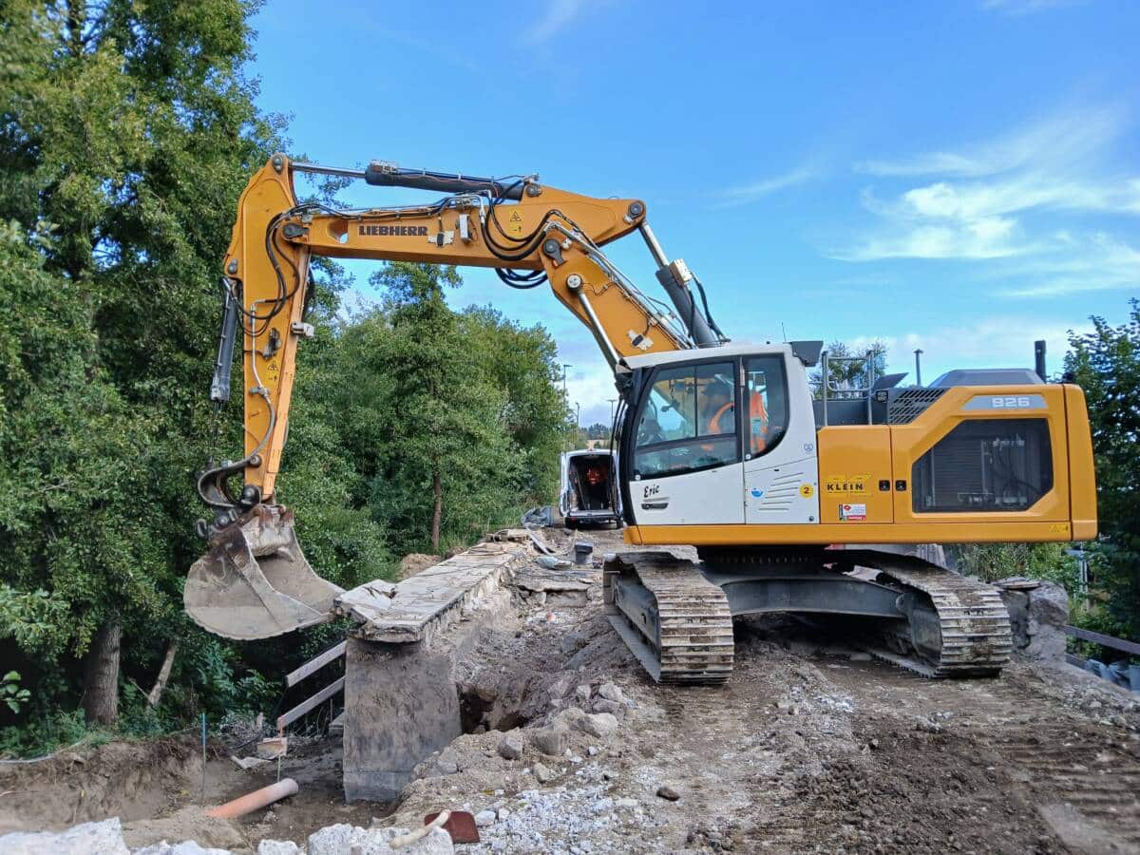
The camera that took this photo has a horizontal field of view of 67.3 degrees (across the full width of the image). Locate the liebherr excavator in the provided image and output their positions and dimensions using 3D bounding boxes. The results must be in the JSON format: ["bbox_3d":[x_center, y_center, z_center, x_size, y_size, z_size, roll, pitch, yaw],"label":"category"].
[{"bbox_3d":[0.670,-0.280,9.430,9.100,5.250,4.500,0,-3,-3],"label":"liebherr excavator"}]

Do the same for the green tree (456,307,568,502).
[{"bbox_3d":[-2.100,-0.600,28.000,4.300,7.000,4.300,0,-3,0],"label":"green tree"}]

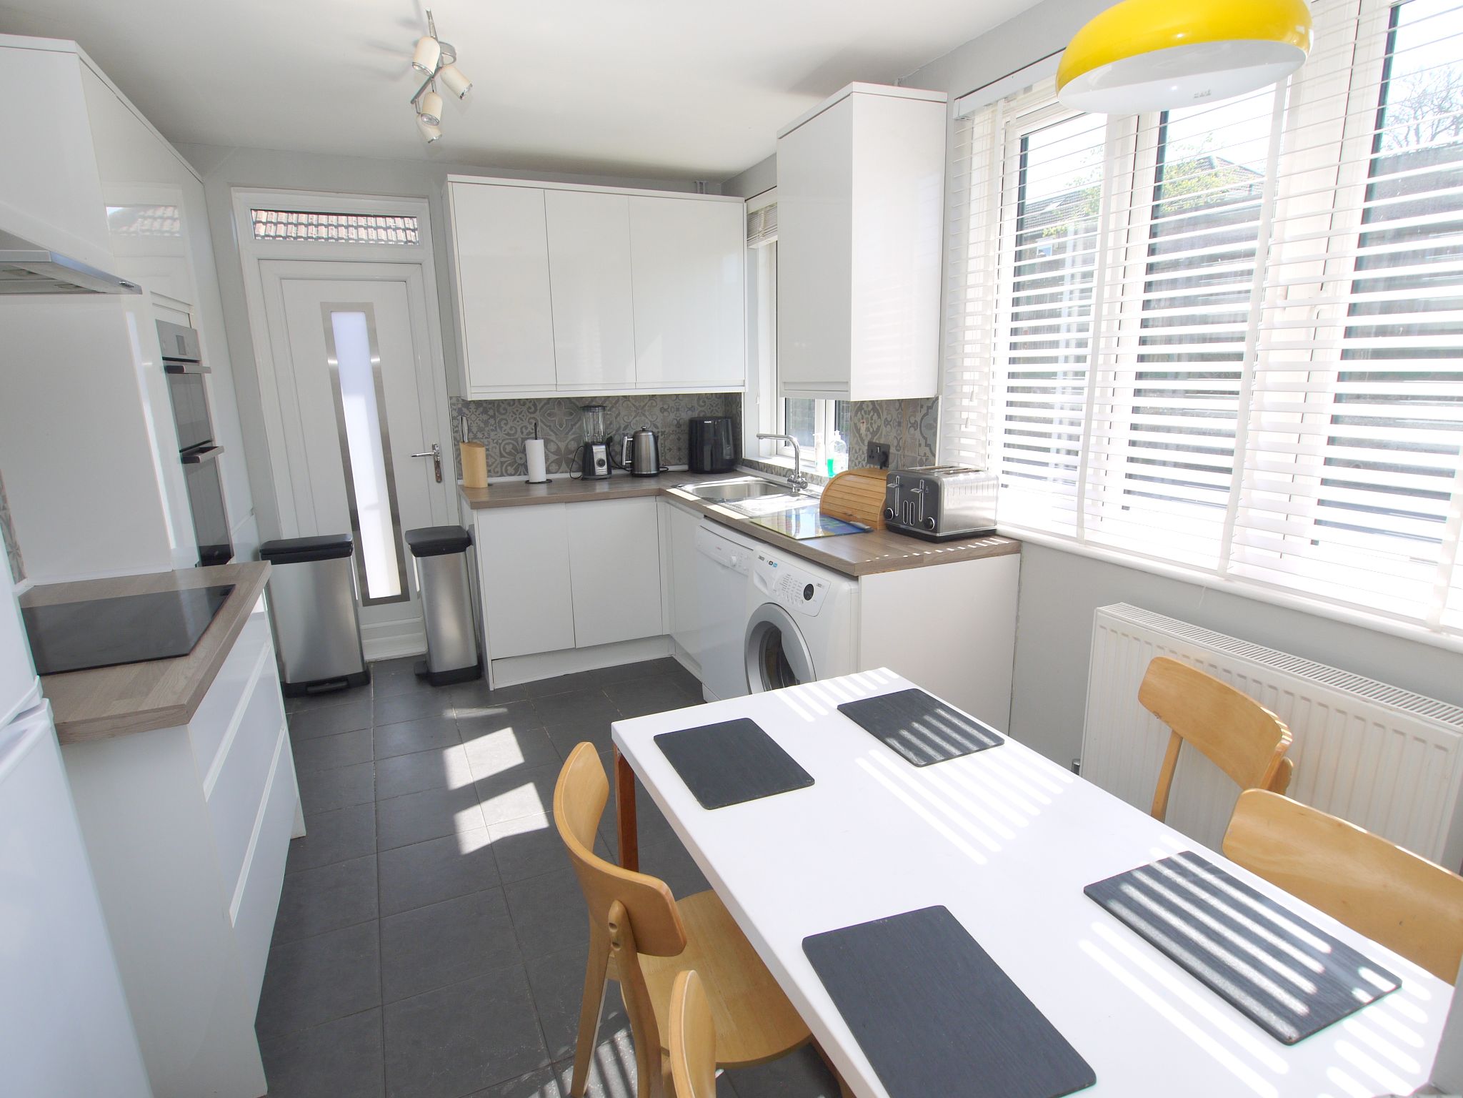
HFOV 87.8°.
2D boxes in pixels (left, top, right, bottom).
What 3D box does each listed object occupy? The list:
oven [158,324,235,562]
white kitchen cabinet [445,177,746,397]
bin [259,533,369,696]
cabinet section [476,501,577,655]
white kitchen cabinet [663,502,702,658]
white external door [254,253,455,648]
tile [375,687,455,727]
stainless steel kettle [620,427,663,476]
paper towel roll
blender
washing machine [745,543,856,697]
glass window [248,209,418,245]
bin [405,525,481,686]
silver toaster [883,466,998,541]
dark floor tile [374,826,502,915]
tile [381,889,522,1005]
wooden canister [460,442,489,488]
[{"bbox_3d":[-2.141,-0.318,2.647,0.580,0.885,0.600,-7,14,-24],"label":"oven"},{"bbox_3d":[-0.662,-1.282,3.904,1.437,0.974,0.370,-7,14,-24],"label":"white kitchen cabinet"},{"bbox_3d":[-2.003,0.311,3.696,0.380,0.715,0.290,-7,15,-24],"label":"bin"},{"bbox_3d":[-0.965,0.160,3.623,0.400,0.724,0.020,-7,15,-24],"label":"cabinet section"},{"bbox_3d":[0.035,0.109,3.726,0.585,0.740,0.490,-7,14,-23],"label":"white kitchen cabinet"},{"bbox_3d":[-1.843,-0.404,3.876,0.710,1.980,0.060,-7,15,-24],"label":"white external door"},{"bbox_3d":[-1.439,0.722,3.449,0.328,0.010,0.324,-7,14,-24],"label":"tile"},{"bbox_3d":[-0.494,-0.541,4.224,0.225,0.262,0.163,-4,14,-13],"label":"stainless steel kettle"},{"bbox_3d":[-1.029,-0.464,4.029,0.097,0.220,0.097,-7,15,-24],"label":"paper towel roll"},{"bbox_3d":[-0.725,-0.567,4.053,0.145,0.382,0.160,-9,15,-30],"label":"blender"},{"bbox_3d":[0.453,0.424,2.673,0.580,0.850,0.600,-7,14,-23],"label":"washing machine"},{"bbox_3d":[-1.863,-1.518,3.611,0.705,0.135,0.030,-7,15,-24],"label":"glass window"},{"bbox_3d":[-1.442,0.276,3.806,0.300,0.715,0.360,-7,15,-24],"label":"bin"},{"bbox_3d":[0.699,-0.156,2.574,0.272,0.205,0.277,-7,14,-25],"label":"silver toaster"},{"bbox_3d":[-0.892,0.978,2.316,0.330,0.010,0.330,-7,14,-24],"label":"dark floor tile"},{"bbox_3d":[-0.749,1.041,2.019,0.330,0.010,0.330,-7,14,-24],"label":"tile"},{"bbox_3d":[-1.321,-0.432,3.906,0.115,0.225,0.100,-7,15,-24],"label":"wooden canister"}]

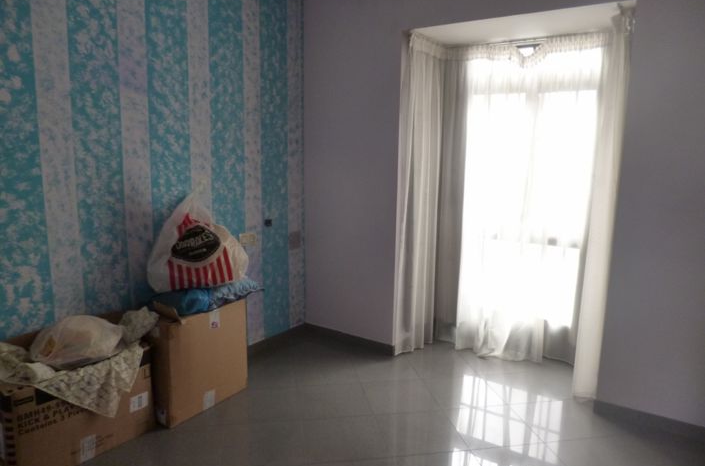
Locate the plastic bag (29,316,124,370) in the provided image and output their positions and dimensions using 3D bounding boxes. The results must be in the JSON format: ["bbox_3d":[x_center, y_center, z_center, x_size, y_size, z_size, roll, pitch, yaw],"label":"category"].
[{"bbox_3d":[-1.317,0.499,2.323,0.250,0.180,0.400,8,11,38],"label":"plastic bag"}]

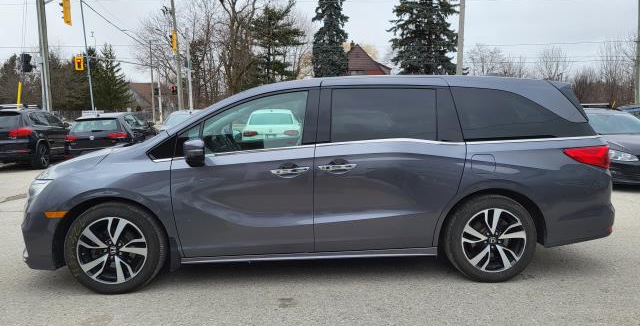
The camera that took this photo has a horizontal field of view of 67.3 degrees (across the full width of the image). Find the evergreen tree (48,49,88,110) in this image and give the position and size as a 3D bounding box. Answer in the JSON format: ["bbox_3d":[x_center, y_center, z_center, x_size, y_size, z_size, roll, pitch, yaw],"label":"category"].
[{"bbox_3d":[-28.884,-8.793,55.305,4.600,8.100,4.600,-1,7,0],"label":"evergreen tree"}]

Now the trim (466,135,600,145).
[{"bbox_3d":[1.722,-0.195,3.855,1.140,0.050,0.060,-1,7,-3],"label":"trim"}]

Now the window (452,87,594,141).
[{"bbox_3d":[1.671,-0.398,3.947,1.170,0.430,0.080,0,-8,-9],"label":"window"}]

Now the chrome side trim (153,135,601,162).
[{"bbox_3d":[0.490,-0.115,3.792,3.600,0.160,0.100,-1,7,-3],"label":"chrome side trim"}]

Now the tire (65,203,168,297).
[{"bbox_3d":[-1.599,0.664,3.811,0.730,0.730,0.235,-1,7,-3],"label":"tire"}]

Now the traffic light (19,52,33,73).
[{"bbox_3d":[-11.731,-3.966,19.200,0.380,0.740,0.360,0,7,6],"label":"traffic light"}]

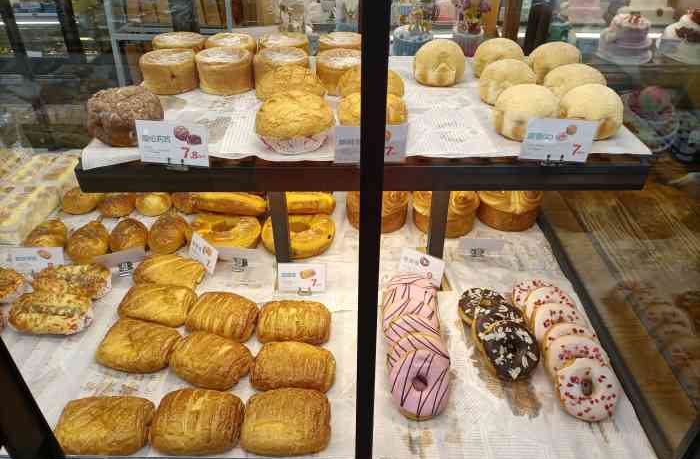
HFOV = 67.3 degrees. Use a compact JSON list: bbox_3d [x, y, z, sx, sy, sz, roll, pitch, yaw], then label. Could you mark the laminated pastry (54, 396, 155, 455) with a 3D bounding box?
[{"bbox_3d":[-0.334,0.263,0.716,0.123,0.041,0.086,0,34,3],"label":"laminated pastry"}]

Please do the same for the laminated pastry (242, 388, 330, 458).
[{"bbox_3d":[-0.086,0.254,0.710,0.121,0.046,0.094,0,35,1],"label":"laminated pastry"}]

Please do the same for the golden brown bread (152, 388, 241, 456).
[{"bbox_3d":[-0.207,0.258,0.717,0.120,0.042,0.099,0,34,3],"label":"golden brown bread"}]

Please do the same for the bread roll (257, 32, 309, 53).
[{"bbox_3d":[-0.123,-0.337,1.001,0.096,0.057,0.096,-1,34,1],"label":"bread roll"}]

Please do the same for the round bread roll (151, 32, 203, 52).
[{"bbox_3d":[-0.328,-0.342,1.009,0.087,0.052,0.087,-1,33,1],"label":"round bread roll"}]

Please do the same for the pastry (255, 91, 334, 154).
[{"bbox_3d":[-0.069,-0.135,0.664,0.099,0.072,0.099,1,33,3],"label":"pastry"}]

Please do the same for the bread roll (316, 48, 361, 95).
[{"bbox_3d":[-0.011,-0.272,0.909,0.093,0.055,0.093,0,35,0],"label":"bread roll"}]

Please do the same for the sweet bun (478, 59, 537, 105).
[{"bbox_3d":[0.248,-0.230,0.820,0.086,0.063,0.086,0,34,3],"label":"sweet bun"}]

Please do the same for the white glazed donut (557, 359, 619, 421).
[{"bbox_3d":[0.327,0.219,0.722,0.088,0.032,0.088,0,76,3],"label":"white glazed donut"}]

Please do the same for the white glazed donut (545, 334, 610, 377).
[{"bbox_3d":[0.317,0.189,0.732,0.086,0.033,0.086,1,72,1],"label":"white glazed donut"}]

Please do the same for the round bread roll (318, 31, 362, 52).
[{"bbox_3d":[-0.010,-0.333,0.989,0.096,0.057,0.096,0,34,3],"label":"round bread roll"}]

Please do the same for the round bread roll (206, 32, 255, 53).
[{"bbox_3d":[-0.226,-0.337,0.997,0.090,0.052,0.090,-1,33,1],"label":"round bread roll"}]

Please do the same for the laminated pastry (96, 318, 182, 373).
[{"bbox_3d":[-0.331,0.176,0.826,0.128,0.045,0.089,9,36,13],"label":"laminated pastry"}]

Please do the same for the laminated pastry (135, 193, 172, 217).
[{"bbox_3d":[-0.421,-0.056,1.133,0.073,0.048,0.078,1,33,3],"label":"laminated pastry"}]

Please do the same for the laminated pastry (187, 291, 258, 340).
[{"bbox_3d":[-0.214,0.140,0.875,0.117,0.045,0.089,10,37,14],"label":"laminated pastry"}]

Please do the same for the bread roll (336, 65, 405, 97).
[{"bbox_3d":[0.030,-0.198,0.757,0.097,0.070,0.097,1,33,3],"label":"bread roll"}]

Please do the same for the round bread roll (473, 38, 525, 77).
[{"bbox_3d":[0.263,-0.298,0.931,0.086,0.074,0.086,1,34,1],"label":"round bread roll"}]

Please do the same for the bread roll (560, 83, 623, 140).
[{"bbox_3d":[0.323,-0.161,0.701,0.078,0.059,0.078,0,35,1],"label":"bread roll"}]

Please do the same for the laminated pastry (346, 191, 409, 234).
[{"bbox_3d":[0.056,-0.051,1.082,0.124,0.066,0.124,1,34,1],"label":"laminated pastry"}]

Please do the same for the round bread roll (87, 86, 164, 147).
[{"bbox_3d":[-0.304,-0.154,0.716,0.097,0.073,0.097,0,34,0],"label":"round bread roll"}]

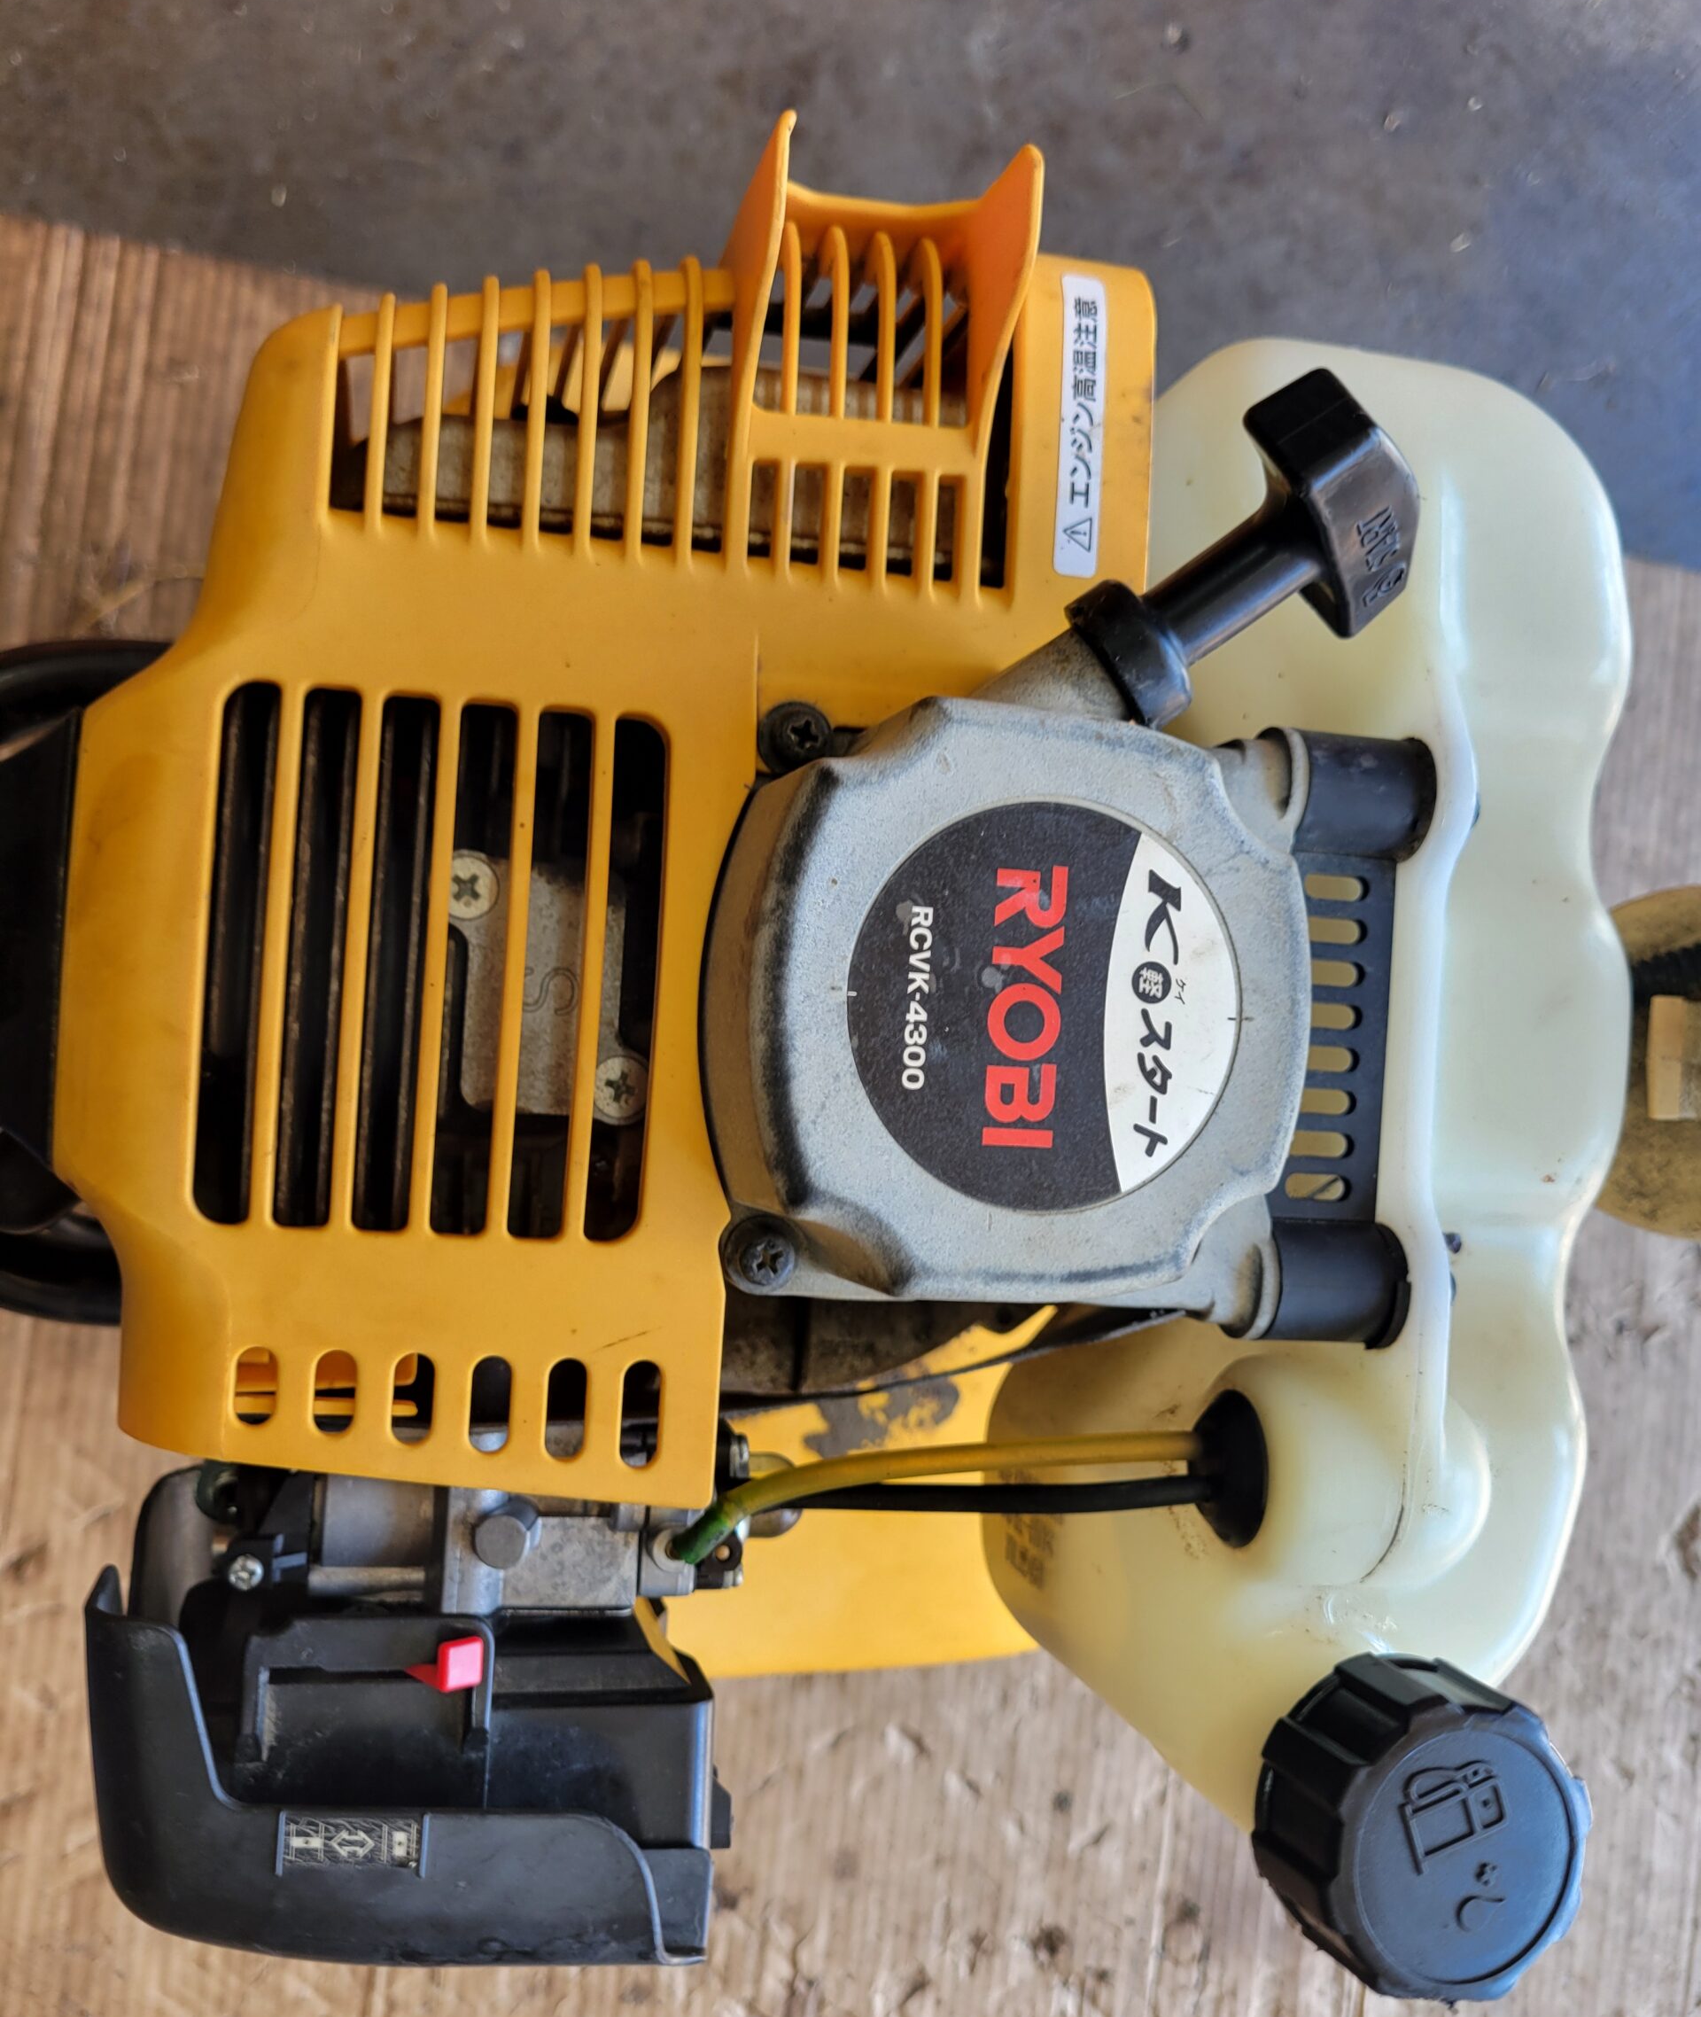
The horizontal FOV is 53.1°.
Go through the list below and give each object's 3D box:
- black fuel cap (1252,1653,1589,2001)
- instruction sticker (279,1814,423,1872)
[{"bbox_3d":[0.100,0.144,0.303,0.048,0.031,0.048,1,87,-14],"label":"black fuel cap"},{"bbox_3d":[-0.078,0.130,0.265,0.022,0.001,0.010,4,99,-13],"label":"instruction sticker"}]

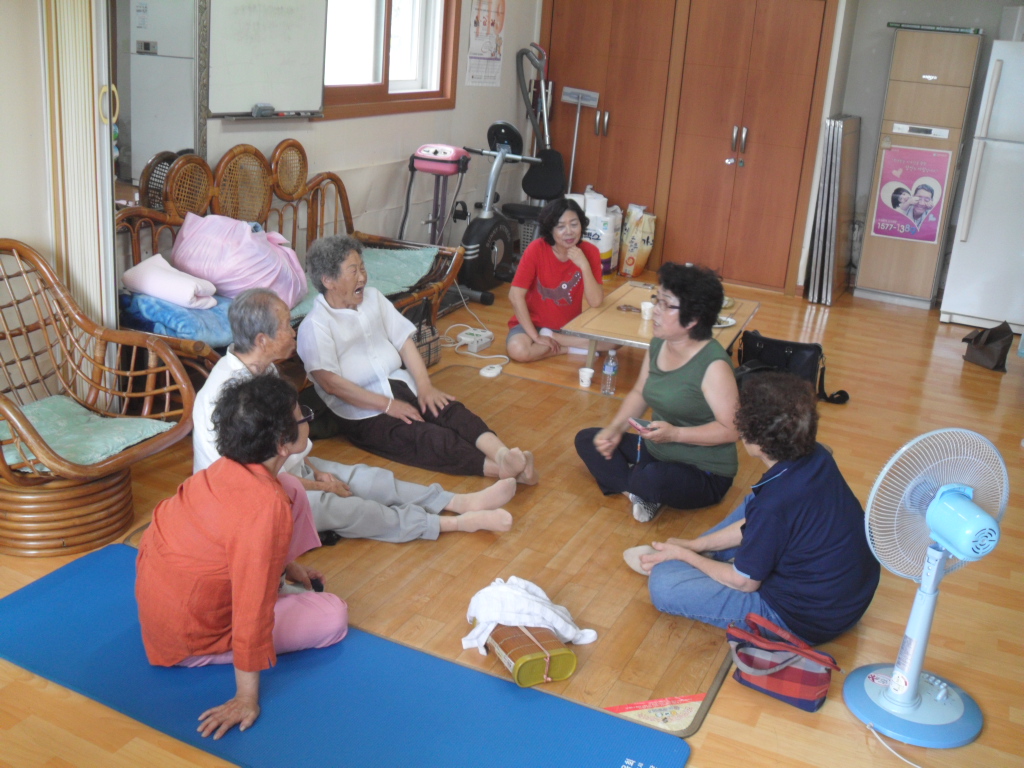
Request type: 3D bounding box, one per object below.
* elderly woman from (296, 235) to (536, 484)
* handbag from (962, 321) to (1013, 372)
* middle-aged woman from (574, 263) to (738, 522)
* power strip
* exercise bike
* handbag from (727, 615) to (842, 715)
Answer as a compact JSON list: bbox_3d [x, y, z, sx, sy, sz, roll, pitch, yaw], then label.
[{"bbox_3d":[-0.369,-0.117,3.888,1.043,0.800,0.517,17,23,33],"label":"elderly woman"},{"bbox_3d":[2.659,-0.220,5.779,0.150,0.240,0.260,-8,22,-33],"label":"handbag"},{"bbox_3d":[0.617,0.006,3.689,0.588,0.821,0.588,-6,21,-27],"label":"middle-aged woman"},{"bbox_3d":[-0.183,-0.224,5.380,0.160,0.052,0.220,12,19,21],"label":"power strip"},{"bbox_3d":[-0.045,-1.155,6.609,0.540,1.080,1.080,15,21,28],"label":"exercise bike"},{"bbox_3d":[0.676,0.688,2.595,0.270,0.165,0.120,17,22,33],"label":"handbag"}]

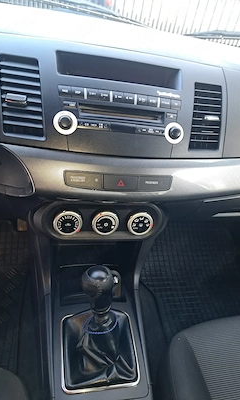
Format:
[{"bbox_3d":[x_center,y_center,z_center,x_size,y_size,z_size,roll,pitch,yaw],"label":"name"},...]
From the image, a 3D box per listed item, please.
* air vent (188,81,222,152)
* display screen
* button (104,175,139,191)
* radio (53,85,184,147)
[{"bbox_3d":[0.157,-0.151,0.517,0.055,0.114,0.025,1,12,-19],"label":"air vent"},{"bbox_3d":[0.004,-0.213,0.465,0.212,0.037,0.020,2,11,-14],"label":"display screen"},{"bbox_3d":[0.002,-0.029,0.462,0.058,0.025,0.013,2,22,-14],"label":"button"},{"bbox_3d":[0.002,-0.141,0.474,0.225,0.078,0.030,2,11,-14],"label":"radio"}]

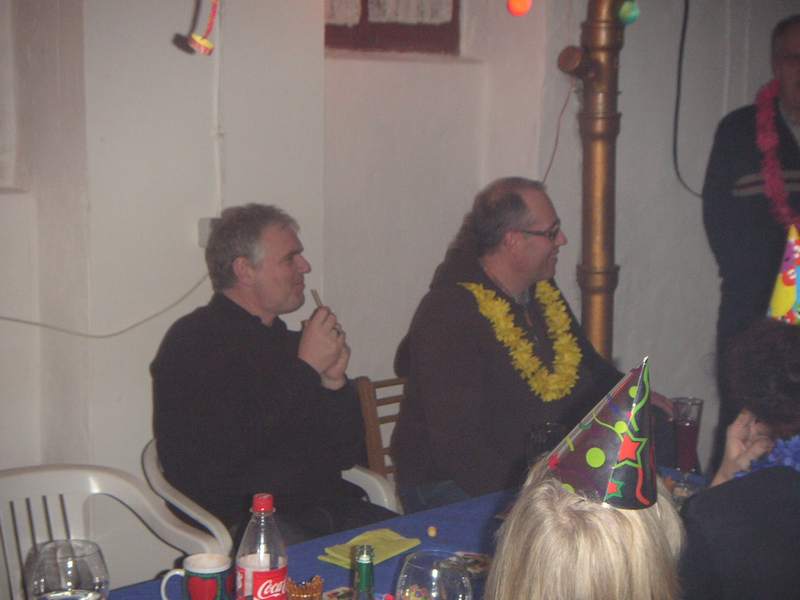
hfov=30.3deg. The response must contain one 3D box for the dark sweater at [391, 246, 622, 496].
[{"bbox_3d":[0.275,0.165,3.480,0.500,0.660,0.660,7,10,44],"label":"dark sweater"}]

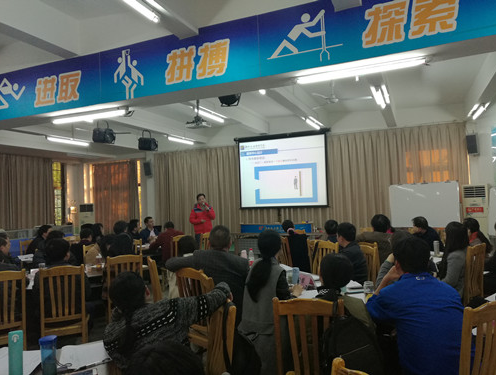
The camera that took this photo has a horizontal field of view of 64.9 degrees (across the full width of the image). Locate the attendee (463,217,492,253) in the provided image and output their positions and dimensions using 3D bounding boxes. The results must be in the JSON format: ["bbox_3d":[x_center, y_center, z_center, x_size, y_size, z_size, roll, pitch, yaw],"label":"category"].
[{"bbox_3d":[2.750,0.983,4.800,0.660,1.220,0.480,-4,-2,37],"label":"attendee"}]

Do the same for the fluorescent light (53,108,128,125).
[{"bbox_3d":[-2.050,-0.895,4.992,1.230,0.090,0.100,-3,-2,24],"label":"fluorescent light"}]

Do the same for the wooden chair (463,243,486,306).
[{"bbox_3d":[2.555,1.177,4.773,0.430,0.980,0.520,-1,-2,-34],"label":"wooden chair"}]

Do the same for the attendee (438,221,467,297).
[{"bbox_3d":[2.363,1.055,4.684,0.450,1.300,0.700,0,-3,-41],"label":"attendee"}]

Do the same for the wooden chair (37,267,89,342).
[{"bbox_3d":[-1.910,1.305,4.022,0.440,1.025,0.520,-1,-2,-26],"label":"wooden chair"}]

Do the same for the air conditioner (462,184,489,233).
[{"bbox_3d":[4.957,0.867,8.463,0.500,1.770,0.350,-3,-2,23],"label":"air conditioner"}]

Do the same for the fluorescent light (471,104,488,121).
[{"bbox_3d":[4.415,-1.411,7.413,0.100,0.090,1.230,-3,-2,24],"label":"fluorescent light"}]

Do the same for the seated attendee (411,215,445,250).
[{"bbox_3d":[2.575,1.059,5.727,0.720,1.251,0.520,-2,-2,-6],"label":"seated attendee"}]

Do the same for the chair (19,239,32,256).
[{"bbox_3d":[-3.897,1.476,7.272,0.500,0.980,0.430,-3,-2,37],"label":"chair"}]

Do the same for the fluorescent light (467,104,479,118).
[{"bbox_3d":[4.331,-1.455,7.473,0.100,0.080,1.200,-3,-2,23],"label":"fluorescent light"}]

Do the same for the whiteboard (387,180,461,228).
[{"bbox_3d":[3.482,0.359,7.716,1.240,0.870,0.050,-3,-2,29],"label":"whiteboard"}]

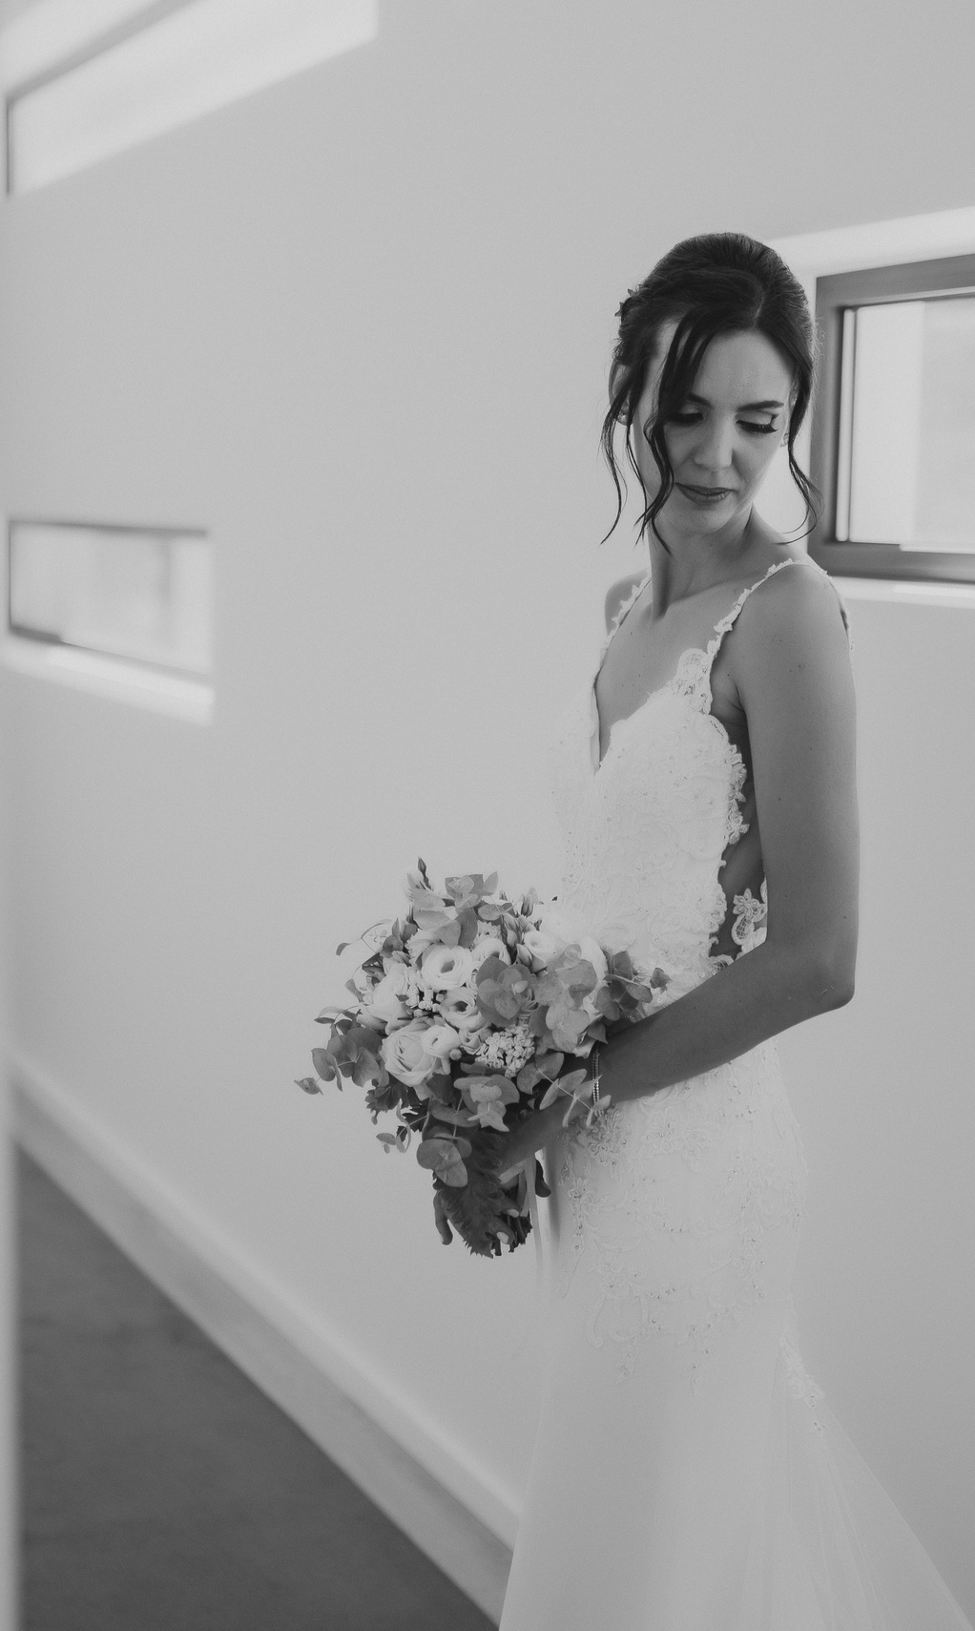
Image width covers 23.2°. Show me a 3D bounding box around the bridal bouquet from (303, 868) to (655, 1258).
[{"bbox_3d":[-0.006,0.196,1.930,0.295,0.315,0.280,0,7,0],"label":"bridal bouquet"}]

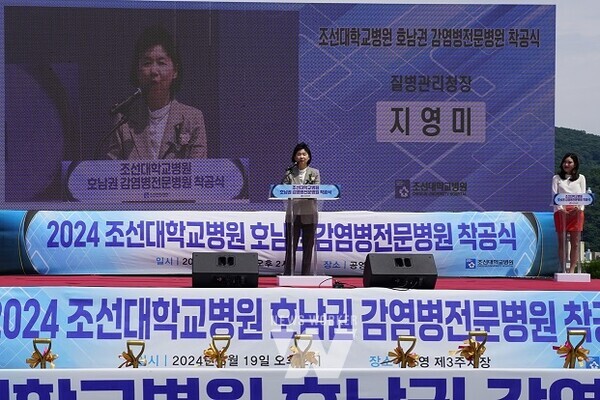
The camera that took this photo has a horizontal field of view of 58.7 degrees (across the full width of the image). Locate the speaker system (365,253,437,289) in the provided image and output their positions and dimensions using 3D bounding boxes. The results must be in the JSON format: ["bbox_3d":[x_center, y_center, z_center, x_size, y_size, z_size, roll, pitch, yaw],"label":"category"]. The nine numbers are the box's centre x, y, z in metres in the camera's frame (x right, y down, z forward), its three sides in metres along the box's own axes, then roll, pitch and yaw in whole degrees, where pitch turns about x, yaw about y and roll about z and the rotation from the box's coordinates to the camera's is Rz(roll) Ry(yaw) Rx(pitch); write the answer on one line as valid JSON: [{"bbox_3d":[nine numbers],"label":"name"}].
[{"bbox_3d":[1.120,0.785,5.970,0.740,0.400,0.440,0,-1,0],"label":"speaker system"}]

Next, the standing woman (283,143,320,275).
[{"bbox_3d":[0.020,0.140,6.400,0.470,1.640,0.360,0,-1,0],"label":"standing woman"}]

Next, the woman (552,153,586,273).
[{"bbox_3d":[3.510,0.200,6.950,0.450,1.640,0.340,0,-1,21],"label":"woman"}]

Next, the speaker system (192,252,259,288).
[{"bbox_3d":[-0.820,0.775,5.970,0.730,0.400,0.440,0,-1,-3],"label":"speaker system"}]

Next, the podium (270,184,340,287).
[{"bbox_3d":[0.060,0.400,6.020,0.770,1.150,0.450,0,-1,0],"label":"podium"}]

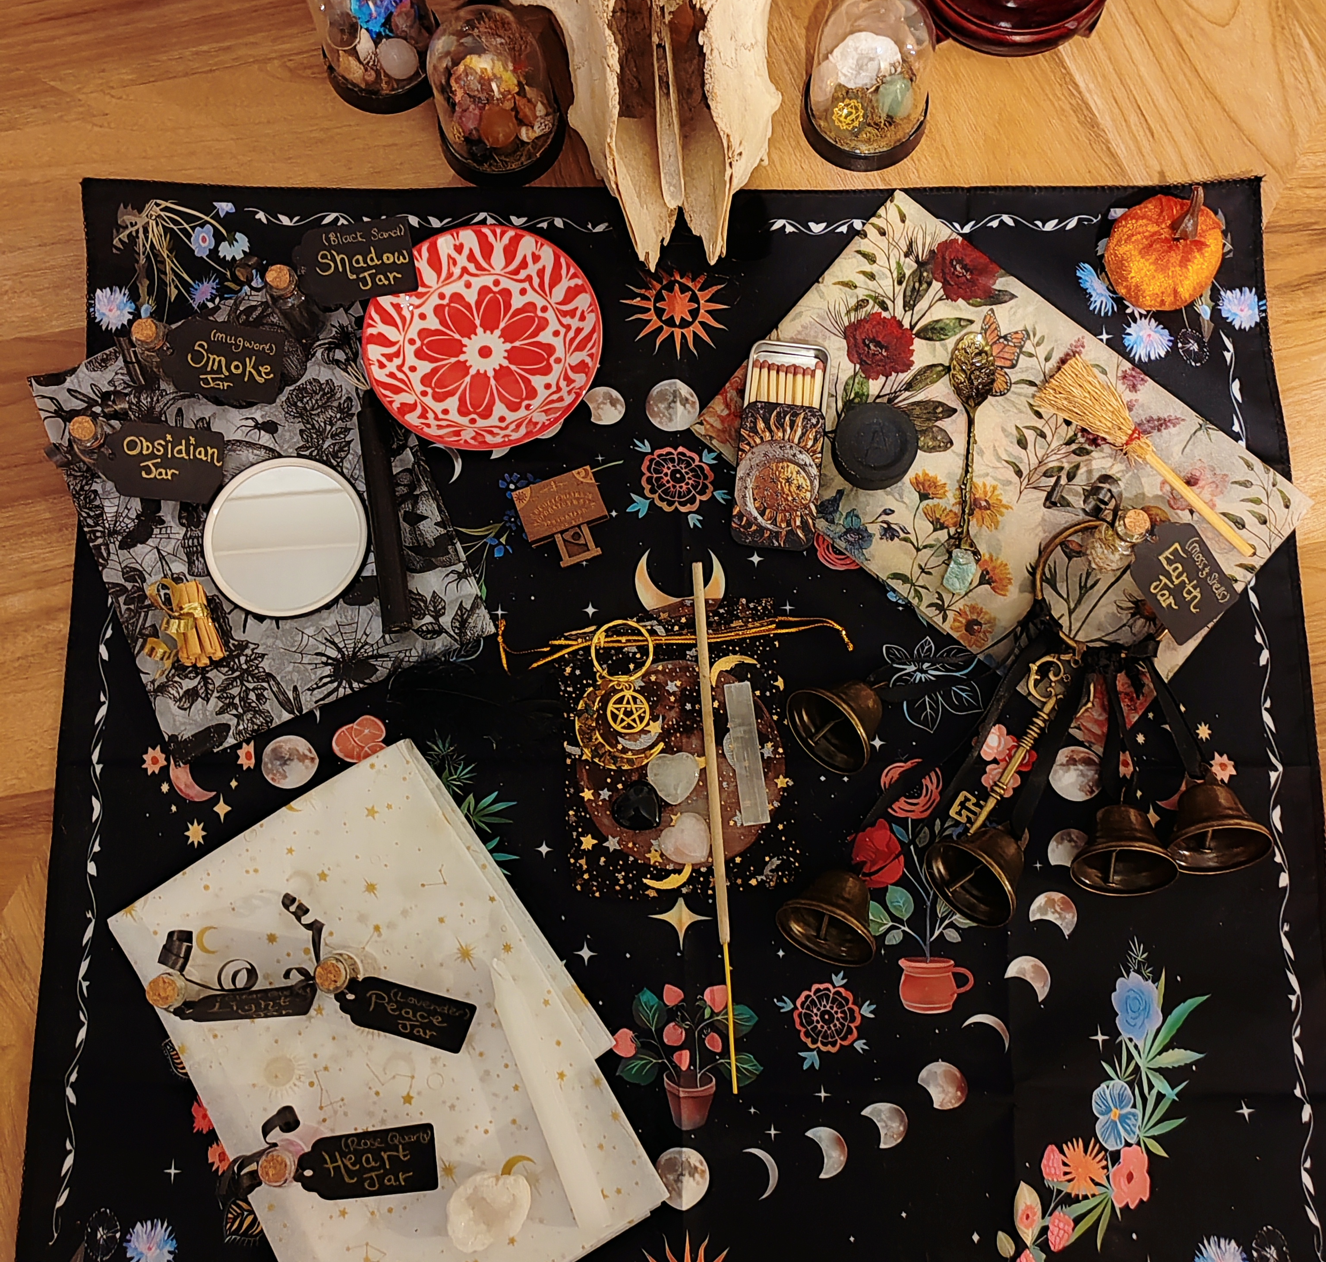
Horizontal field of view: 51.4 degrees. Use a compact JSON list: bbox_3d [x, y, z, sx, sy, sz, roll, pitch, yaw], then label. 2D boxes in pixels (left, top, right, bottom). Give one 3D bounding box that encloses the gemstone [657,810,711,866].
[{"bbox_3d":[0.009,0.083,0.551,0.020,0.010,0.021,44,85,7],"label":"gemstone"}]

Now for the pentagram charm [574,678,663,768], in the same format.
[{"bbox_3d":[-0.017,0.037,0.552,0.035,0.005,0.038,0,81,2],"label":"pentagram charm"}]

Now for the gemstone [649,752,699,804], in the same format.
[{"bbox_3d":[0.004,0.059,0.555,0.021,0.010,0.021,-5,81,1],"label":"gemstone"}]

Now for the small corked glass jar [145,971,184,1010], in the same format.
[{"bbox_3d":[-0.189,0.137,0.524,0.013,0.009,0.013,0,81,2],"label":"small corked glass jar"}]

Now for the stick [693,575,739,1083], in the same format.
[{"bbox_3d":[0.021,0.076,0.553,0.004,0.004,0.212,-4,82,1],"label":"stick"}]

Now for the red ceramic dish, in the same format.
[{"bbox_3d":[-0.074,-0.119,0.578,0.098,0.024,0.098,0,81,2],"label":"red ceramic dish"}]

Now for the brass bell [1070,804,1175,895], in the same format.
[{"bbox_3d":[0.181,0.082,0.541,0.040,0.040,0.029,9,55,3],"label":"brass bell"}]

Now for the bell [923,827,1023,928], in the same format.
[{"bbox_3d":[0.126,0.090,0.530,0.028,0.039,0.039,-37,80,-32],"label":"bell"}]

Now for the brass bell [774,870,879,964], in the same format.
[{"bbox_3d":[0.067,0.106,0.530,0.039,0.039,0.028,27,56,6],"label":"brass bell"}]

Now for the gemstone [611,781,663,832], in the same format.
[{"bbox_3d":[-0.010,0.070,0.553,0.020,0.010,0.020,44,85,7],"label":"gemstone"}]

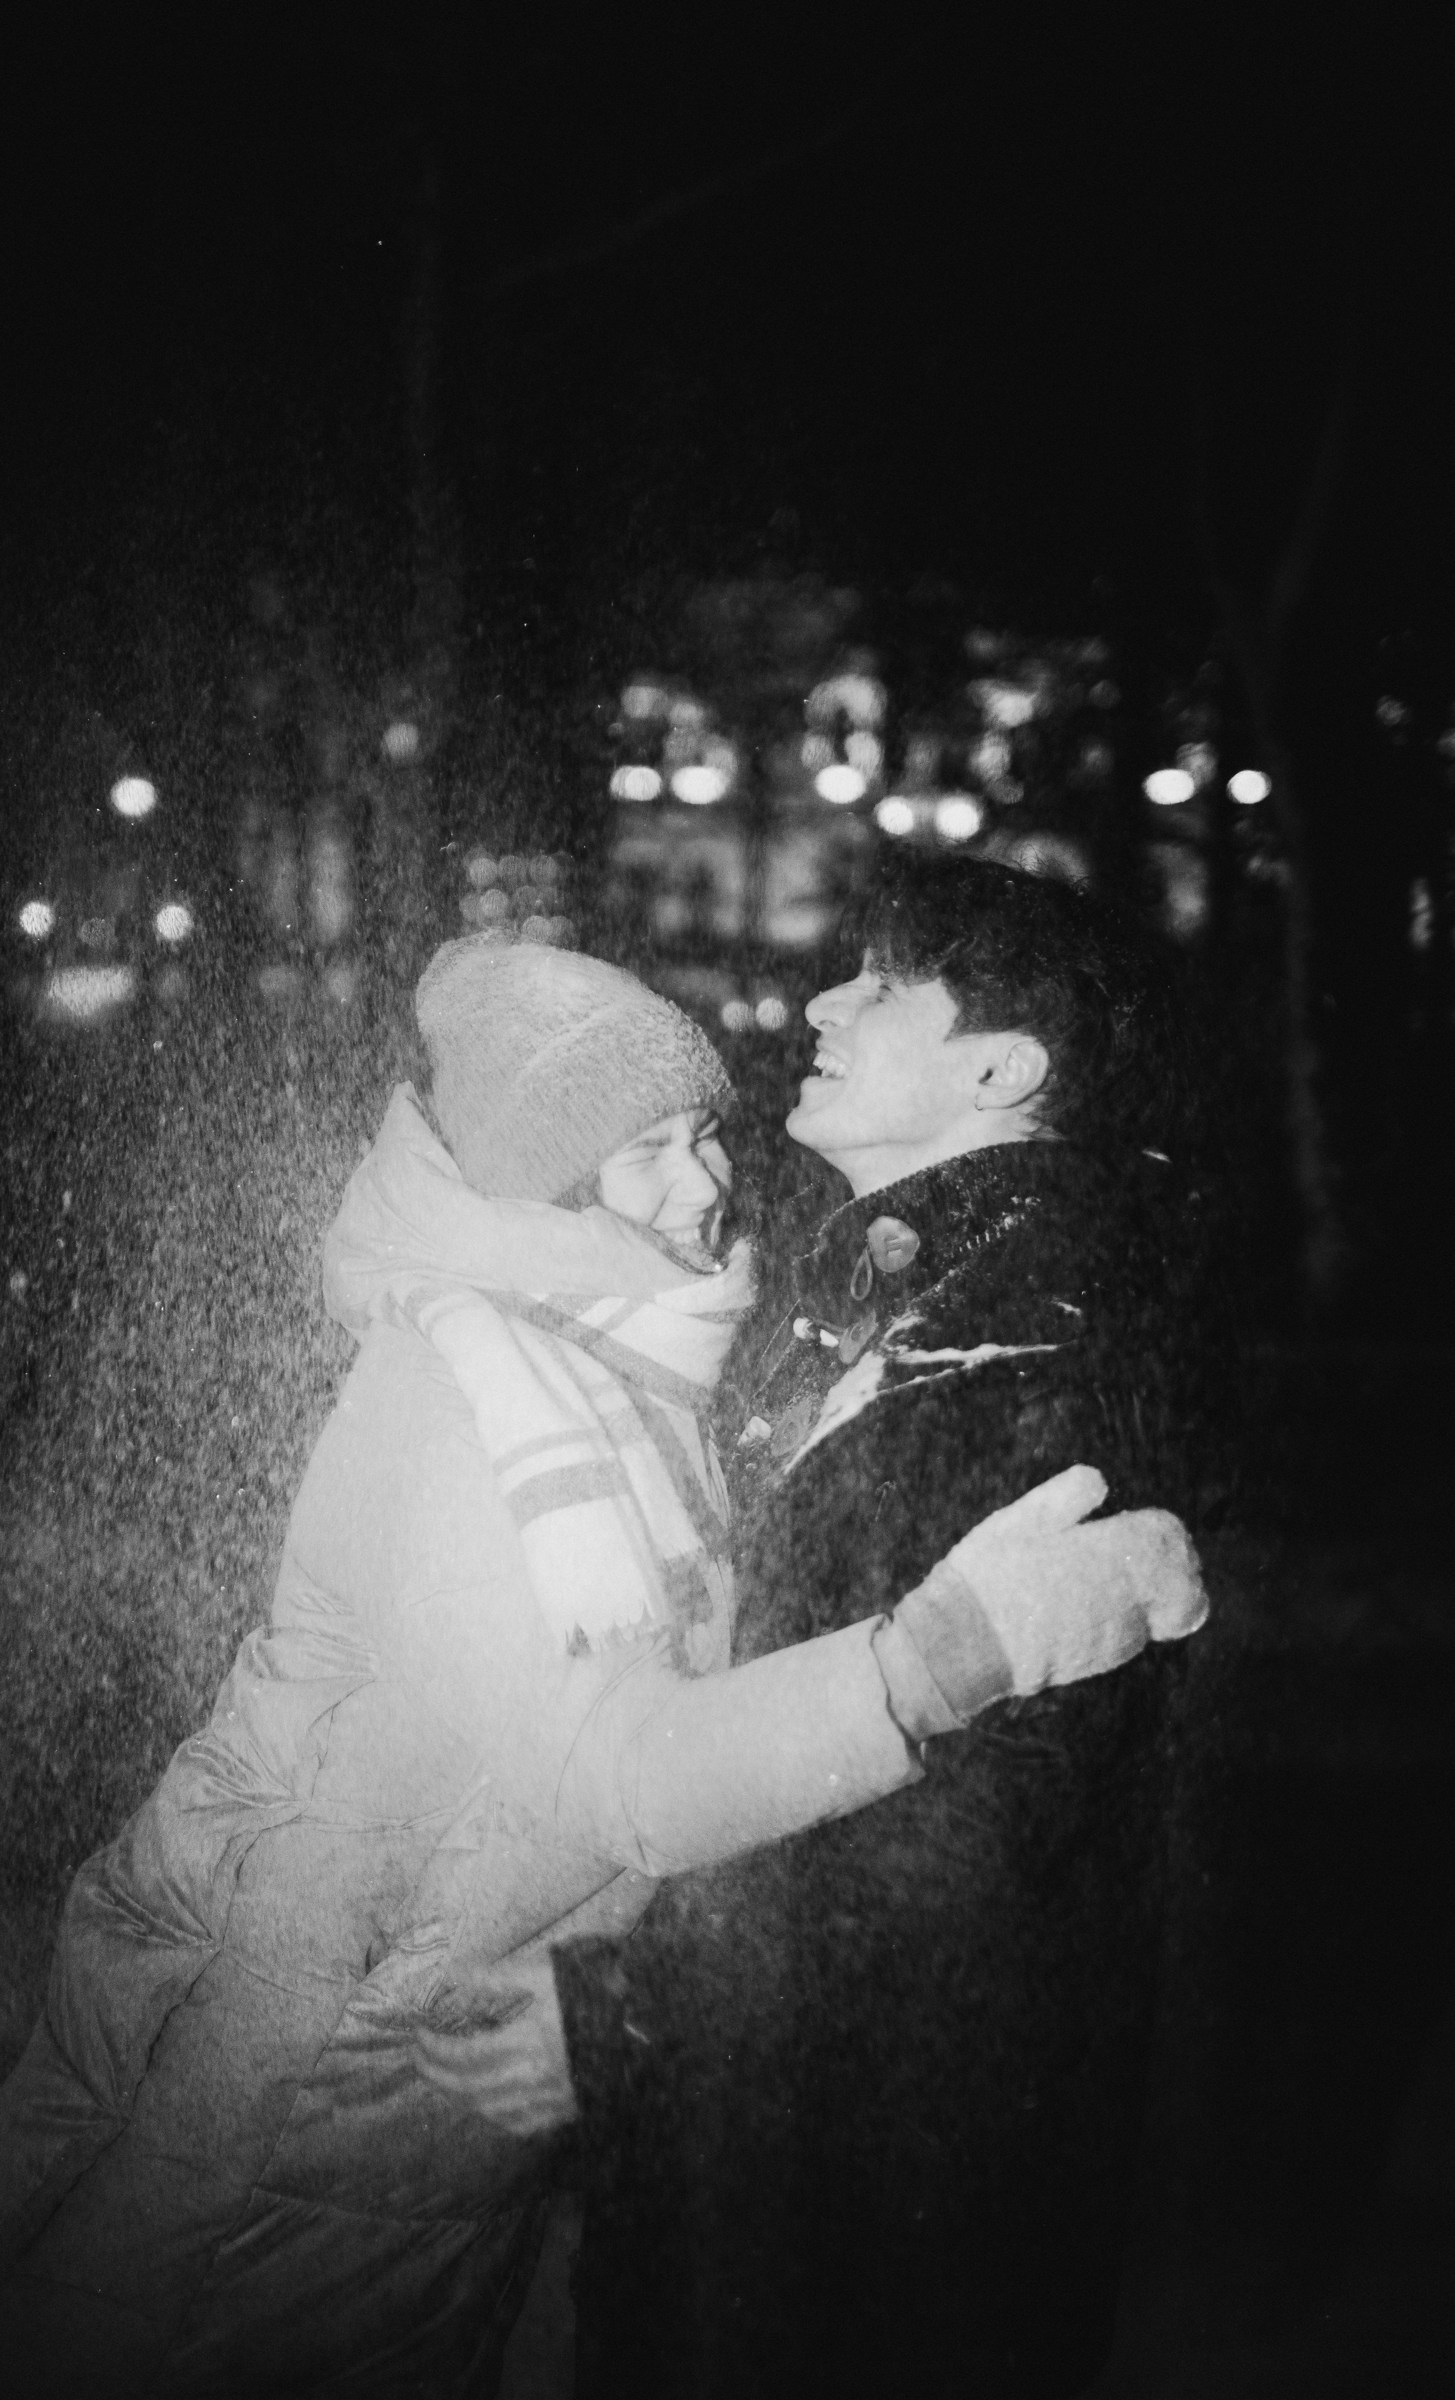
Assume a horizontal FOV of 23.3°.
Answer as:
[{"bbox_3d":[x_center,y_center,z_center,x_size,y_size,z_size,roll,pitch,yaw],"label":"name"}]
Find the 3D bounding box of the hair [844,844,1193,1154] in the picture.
[{"bbox_3d":[0.204,-0.132,2.420,0.235,0.200,0.195,22,0,-3],"label":"hair"}]

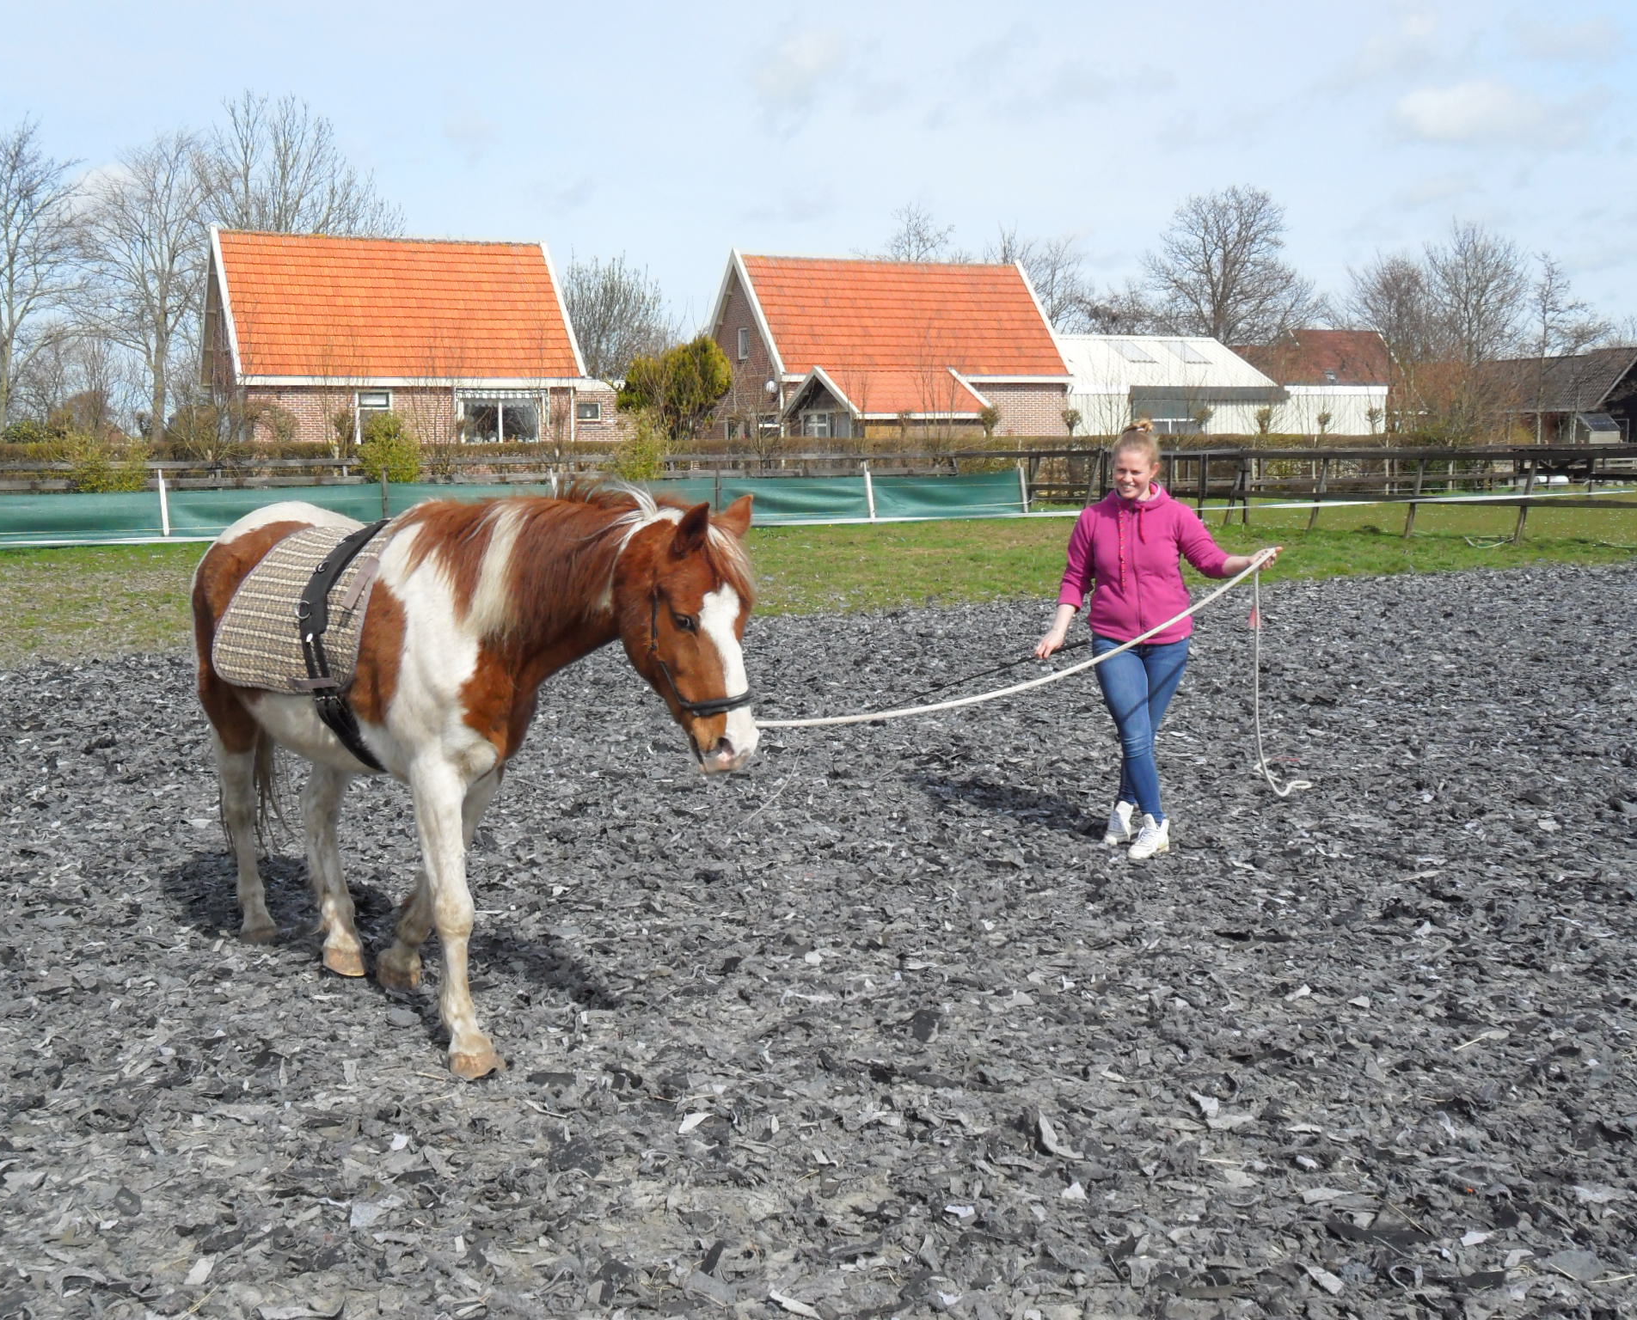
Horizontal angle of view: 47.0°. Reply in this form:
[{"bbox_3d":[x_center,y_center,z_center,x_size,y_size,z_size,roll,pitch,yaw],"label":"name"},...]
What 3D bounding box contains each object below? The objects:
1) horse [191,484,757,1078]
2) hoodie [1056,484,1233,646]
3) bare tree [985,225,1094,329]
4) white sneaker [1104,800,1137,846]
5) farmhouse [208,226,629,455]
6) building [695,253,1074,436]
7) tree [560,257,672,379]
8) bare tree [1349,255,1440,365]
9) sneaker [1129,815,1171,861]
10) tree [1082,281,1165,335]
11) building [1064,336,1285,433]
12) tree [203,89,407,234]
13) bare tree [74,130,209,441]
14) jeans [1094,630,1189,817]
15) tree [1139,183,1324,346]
[{"bbox_3d":[-1.137,0.258,5.542,0.660,1.570,2.360,-6,8,-39],"label":"horse"},{"bbox_3d":[1.259,-0.371,7.253,0.660,0.600,0.340,2,7,16],"label":"hoodie"},{"bbox_3d":[9.726,-13.975,82.906,5.160,10.190,5.160,0,7,0],"label":"bare tree"},{"bbox_3d":[1.210,0.657,7.464,0.105,0.135,0.260,3,8,20],"label":"white sneaker"},{"bbox_3d":[-10.426,-7.482,48.507,9.700,6.633,5.777,-4,7,-26],"label":"farmhouse"},{"bbox_3d":[2.798,-8.869,56.541,9.700,6.720,10.000,-4,8,-25],"label":"building"},{"bbox_3d":[-7.656,-11.284,71.144,4.530,7.910,4.530,0,7,0],"label":"tree"},{"bbox_3d":[24.564,-13.075,81.009,4.080,8.790,4.080,0,7,0],"label":"bare tree"},{"bbox_3d":[1.344,0.709,7.680,0.105,0.138,0.280,3,8,31],"label":"sneaker"},{"bbox_3d":[11.515,-10.647,71.271,3.400,7.290,3.400,-1,6,0],"label":"tree"},{"bbox_3d":[8.864,-7.847,58.964,8.860,4.551,6.584,-4,7,-26],"label":"building"},{"bbox_3d":[-19.264,-14.226,70.767,7.890,13.910,7.890,0,7,0],"label":"tree"},{"bbox_3d":[-19.806,-10.117,55.187,4.200,10.593,4.200,-1,6,0],"label":"bare tree"},{"bbox_3d":[1.256,0.188,7.334,0.370,0.840,0.280,2,7,16],"label":"jeans"},{"bbox_3d":[18.899,-15.578,86.738,8.550,12.360,8.550,0,7,0],"label":"tree"}]

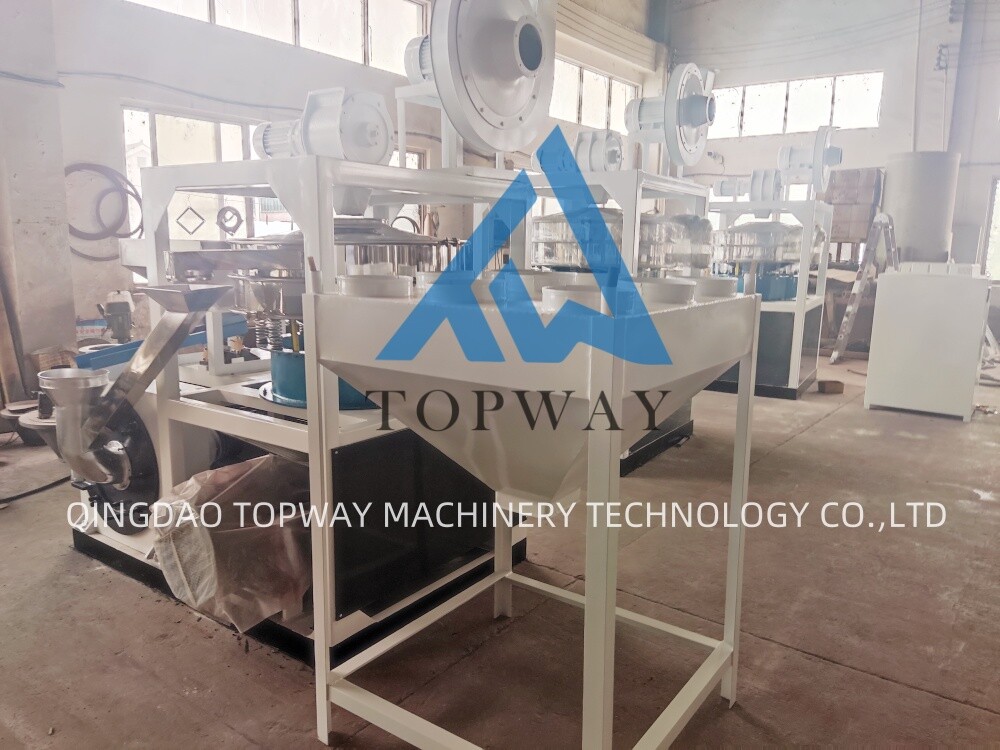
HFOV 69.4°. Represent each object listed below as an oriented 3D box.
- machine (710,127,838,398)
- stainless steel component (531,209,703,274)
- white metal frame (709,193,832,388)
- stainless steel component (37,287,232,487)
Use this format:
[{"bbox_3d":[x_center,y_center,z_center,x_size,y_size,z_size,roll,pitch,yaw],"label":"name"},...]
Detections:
[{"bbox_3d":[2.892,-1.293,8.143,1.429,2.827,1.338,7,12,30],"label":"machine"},{"bbox_3d":[0.907,-1.042,5.542,1.278,0.480,1.025,7,12,34],"label":"stainless steel component"},{"bbox_3d":[2.945,-0.909,8.158,1.155,1.946,1.307,7,12,30],"label":"white metal frame"},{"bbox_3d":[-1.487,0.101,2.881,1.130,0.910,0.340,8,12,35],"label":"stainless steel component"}]

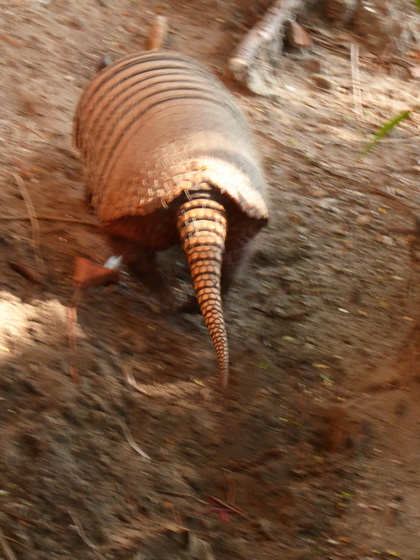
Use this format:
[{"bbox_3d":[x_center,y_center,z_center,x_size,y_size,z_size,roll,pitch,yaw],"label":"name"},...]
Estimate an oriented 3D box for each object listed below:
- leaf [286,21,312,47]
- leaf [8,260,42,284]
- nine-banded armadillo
[{"bbox_3d":[0.113,-0.312,5.770,0.030,0.022,0.034,4,23,9],"label":"leaf"},{"bbox_3d":[-0.205,-0.008,5.073,0.020,0.014,0.045,-18,29,-36],"label":"leaf"},{"bbox_3d":[-0.042,-0.106,5.067,0.205,0.200,0.680,-5,24,-12],"label":"nine-banded armadillo"}]

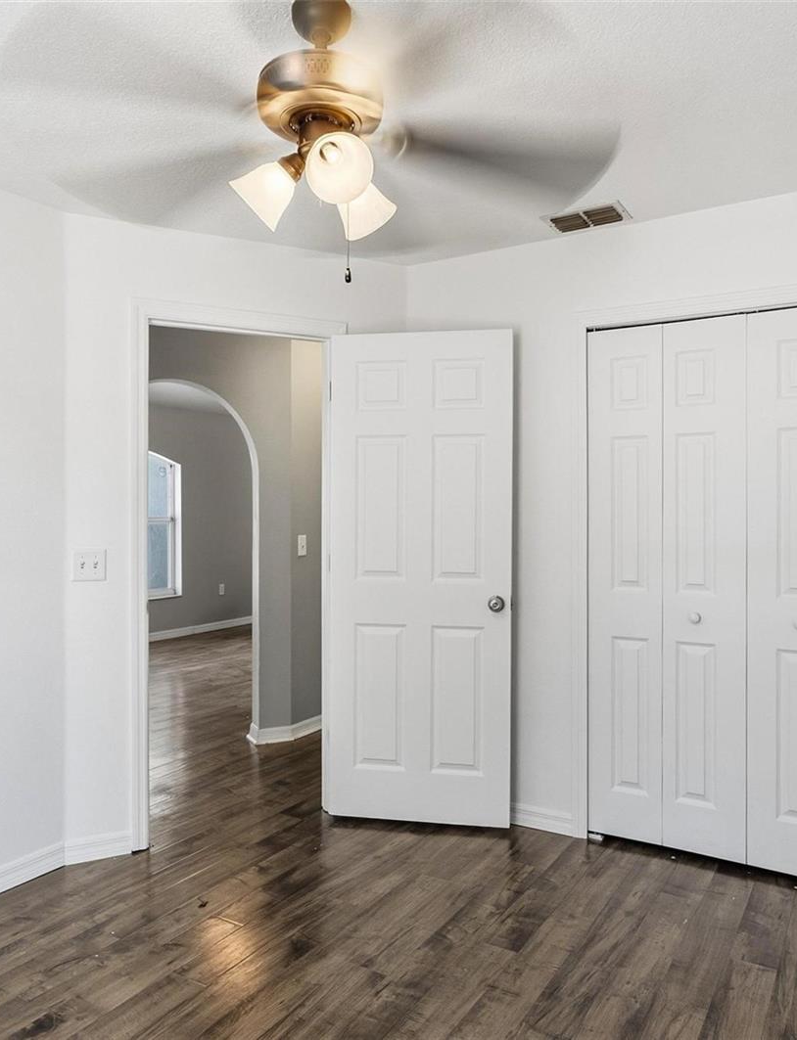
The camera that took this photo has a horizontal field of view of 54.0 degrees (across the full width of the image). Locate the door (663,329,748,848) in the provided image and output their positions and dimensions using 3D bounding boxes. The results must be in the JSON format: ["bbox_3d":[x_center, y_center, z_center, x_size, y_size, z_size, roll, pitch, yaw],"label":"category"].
[{"bbox_3d":[1.150,0.253,2.935,0.292,2.001,0.035,0,0,31],"label":"door"}]

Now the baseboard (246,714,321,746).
[{"bbox_3d":[-0.647,1.235,4.628,0.447,0.086,0.221,0,0,-24],"label":"baseboard"}]

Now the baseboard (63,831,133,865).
[{"bbox_3d":[-1.142,1.248,2.977,0.236,0.083,0.014,0,0,-26],"label":"baseboard"}]

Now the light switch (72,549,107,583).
[{"bbox_3d":[-1.169,0.174,2.961,0.116,0.115,0.010,0,0,-26],"label":"light switch"}]

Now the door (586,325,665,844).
[{"bbox_3d":[0.899,0.253,3.088,0.292,2.001,0.035,0,0,31],"label":"door"}]

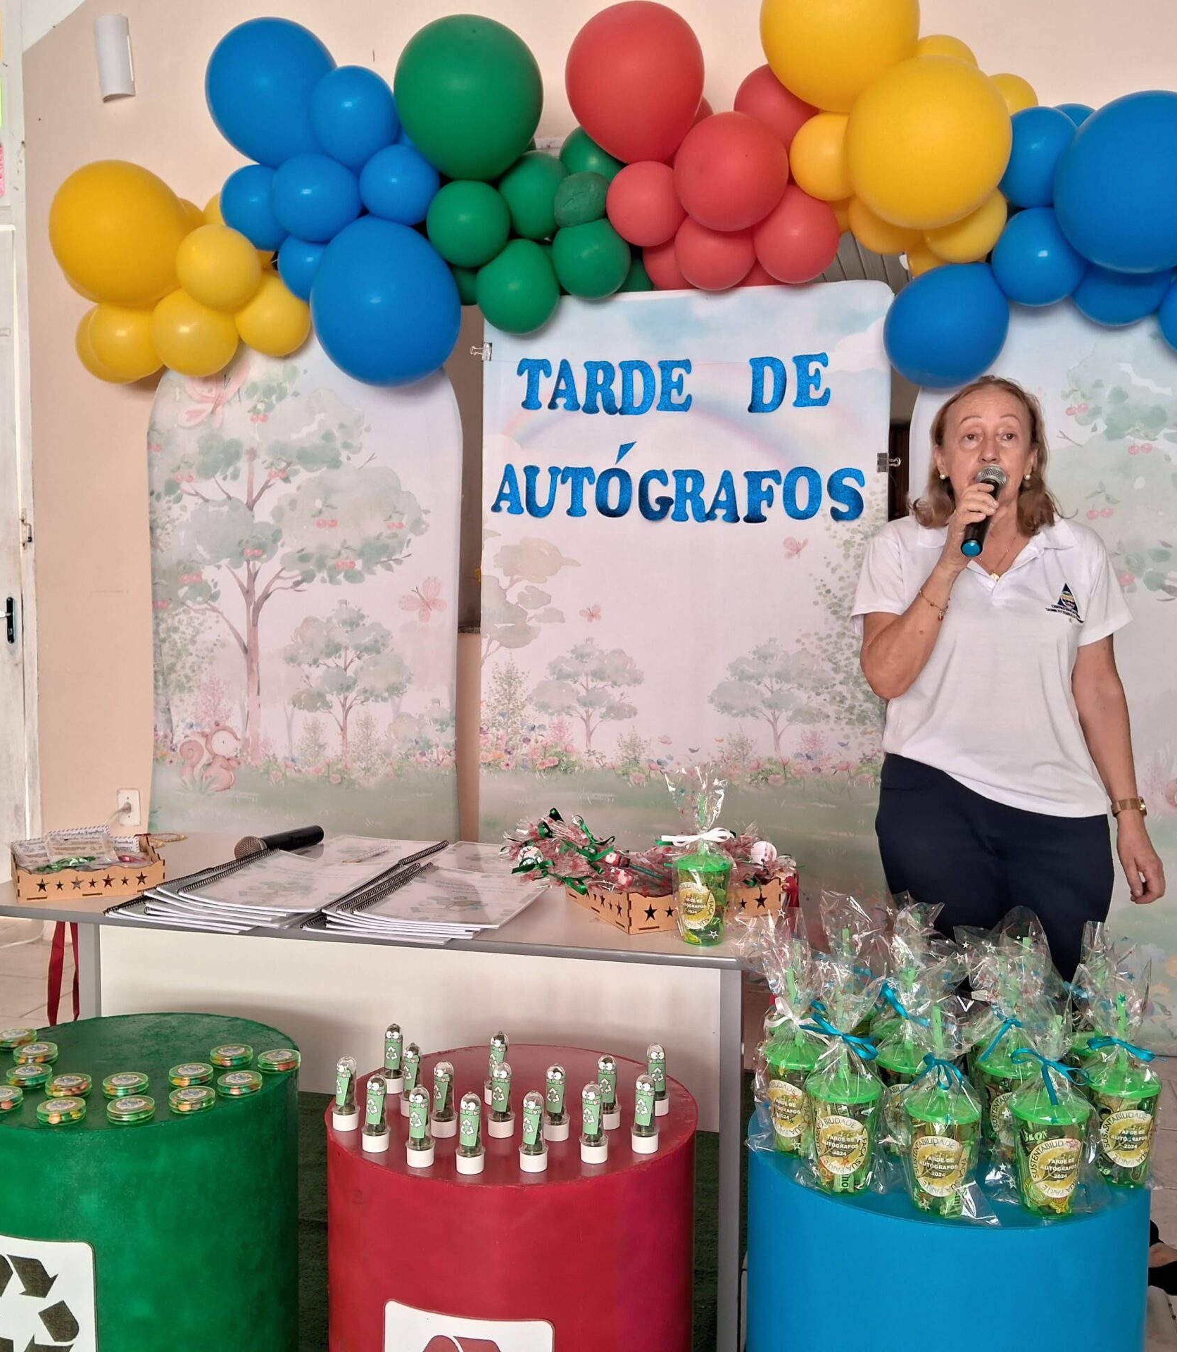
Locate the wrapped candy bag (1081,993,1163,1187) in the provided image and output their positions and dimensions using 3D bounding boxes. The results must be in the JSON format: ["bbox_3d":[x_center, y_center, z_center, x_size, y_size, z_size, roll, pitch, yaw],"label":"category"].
[{"bbox_3d":[0.562,0.422,1.411,0.088,0.200,0.085,1,4,16],"label":"wrapped candy bag"}]

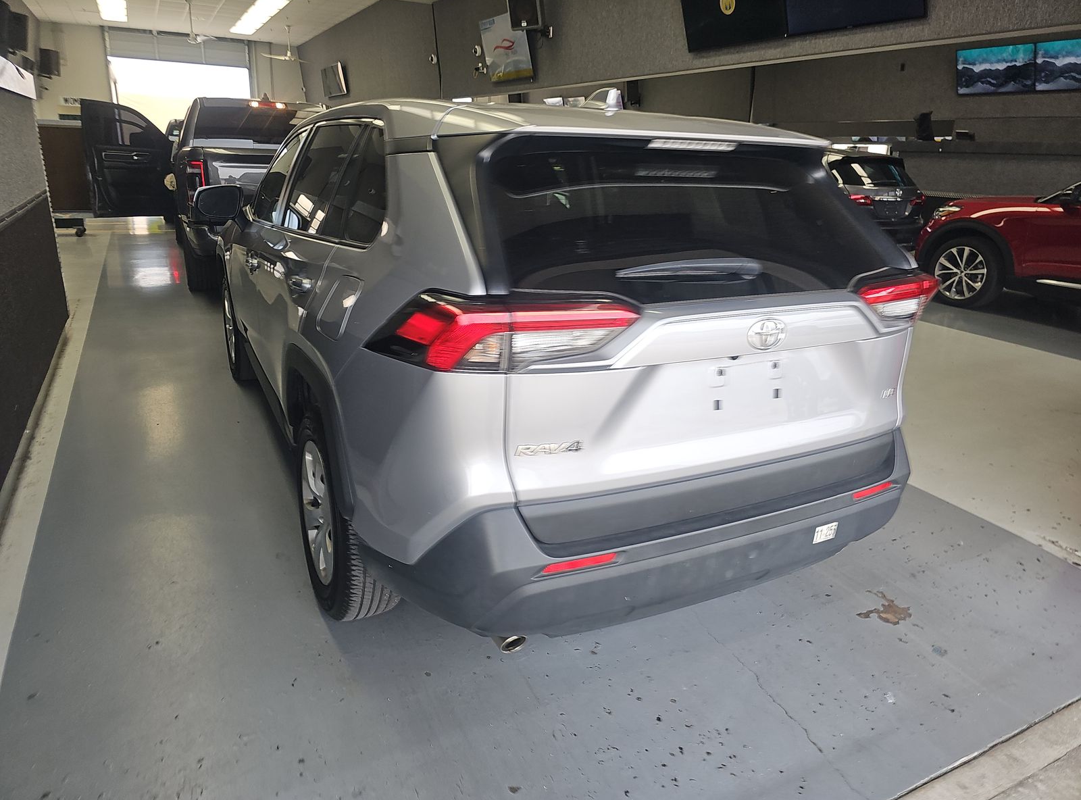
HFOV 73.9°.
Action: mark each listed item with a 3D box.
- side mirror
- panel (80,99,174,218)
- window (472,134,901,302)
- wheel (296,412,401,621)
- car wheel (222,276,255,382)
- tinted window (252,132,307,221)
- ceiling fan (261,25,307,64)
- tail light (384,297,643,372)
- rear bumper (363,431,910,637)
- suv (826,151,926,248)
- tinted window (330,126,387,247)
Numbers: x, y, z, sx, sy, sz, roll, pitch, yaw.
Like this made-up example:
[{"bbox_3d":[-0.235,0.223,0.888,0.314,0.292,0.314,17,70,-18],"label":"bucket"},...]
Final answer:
[{"bbox_3d":[-1.605,-0.979,3.598,0.240,0.200,0.170,-7,22,-27],"label":"side mirror"},{"bbox_3d":[-5.152,-3.027,9.048,0.190,1.360,1.080,13,22,28],"label":"panel"},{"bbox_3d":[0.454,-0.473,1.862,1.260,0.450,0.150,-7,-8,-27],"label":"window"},{"bbox_3d":[-0.624,0.345,2.377,0.230,0.715,0.715,-7,21,-27],"label":"wheel"},{"bbox_3d":[-1.871,-0.484,4.612,0.230,0.715,0.715,-7,21,-27],"label":"car wheel"},{"bbox_3d":[-1.124,-0.968,3.079,0.060,0.400,0.770,20,8,-33],"label":"tinted window"},{"bbox_3d":[-4.727,-6.695,13.495,1.200,0.600,1.200,-7,22,-27],"label":"ceiling fan"},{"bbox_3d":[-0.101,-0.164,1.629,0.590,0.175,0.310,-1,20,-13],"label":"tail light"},{"bbox_3d":[0.415,0.288,2.120,1.780,0.400,0.530,-7,22,-27],"label":"rear bumper"},{"bbox_3d":[3.900,-3.347,12.249,1.940,1.720,4.800,-7,22,-27],"label":"suv"},{"bbox_3d":[-0.455,-0.573,1.902,0.060,0.340,0.440,20,8,-33],"label":"tinted window"}]

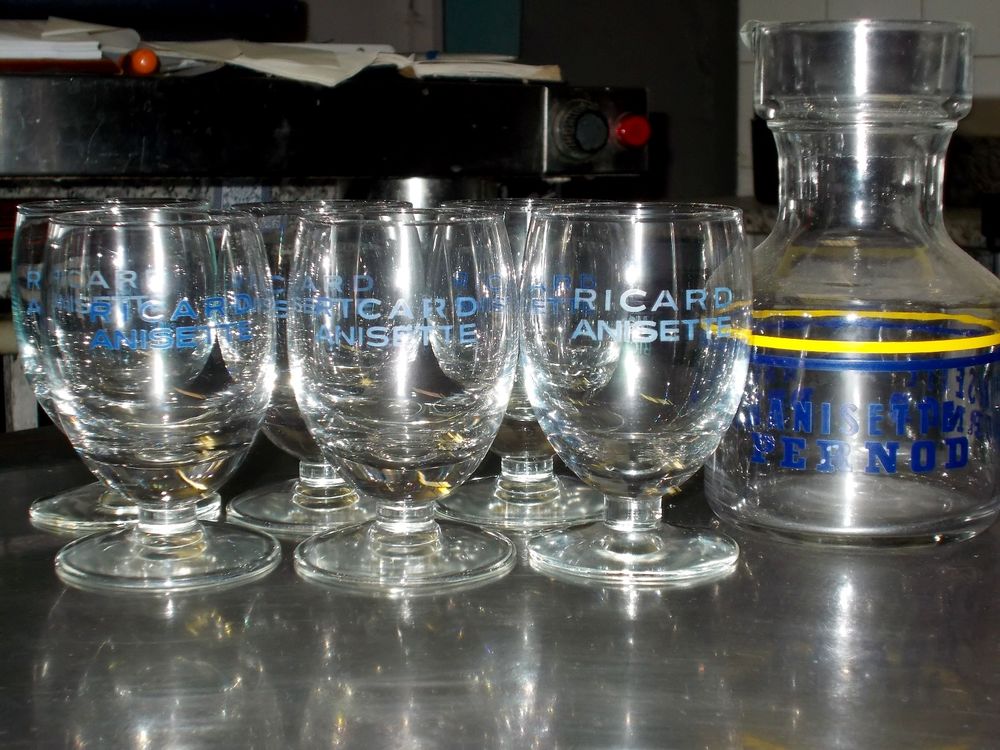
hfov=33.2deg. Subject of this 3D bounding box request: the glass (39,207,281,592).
[{"bbox_3d":[-0.109,0.005,0.539,0.074,0.111,0.074,-4,10,-19],"label":"glass"}]

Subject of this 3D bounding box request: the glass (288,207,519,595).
[{"bbox_3d":[-0.031,0.004,0.540,0.074,0.111,0.074,0,9,1],"label":"glass"}]

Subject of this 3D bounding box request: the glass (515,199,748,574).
[{"bbox_3d":[0.044,0.004,0.543,0.074,0.111,0.074,-1,9,-5],"label":"glass"}]

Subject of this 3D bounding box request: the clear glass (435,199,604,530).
[{"bbox_3d":[0.011,-0.007,0.608,0.074,0.111,0.074,0,9,1],"label":"clear glass"}]

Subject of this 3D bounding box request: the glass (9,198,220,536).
[{"bbox_3d":[-0.138,-0.006,0.609,0.074,0.111,0.074,-1,9,-1],"label":"glass"}]

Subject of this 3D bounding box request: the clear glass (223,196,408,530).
[{"bbox_3d":[-0.063,-0.006,0.604,0.074,0.111,0.074,0,9,4],"label":"clear glass"}]

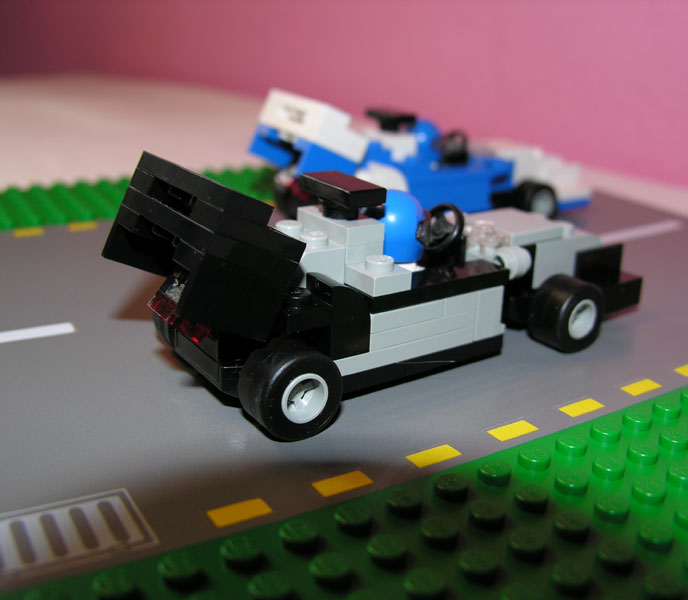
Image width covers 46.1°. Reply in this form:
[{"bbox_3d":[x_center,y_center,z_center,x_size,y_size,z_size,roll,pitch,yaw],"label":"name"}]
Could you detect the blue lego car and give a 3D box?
[{"bbox_3d":[0.027,-0.044,0.249,0.109,0.042,0.042,-9,22,-28],"label":"blue lego car"}]

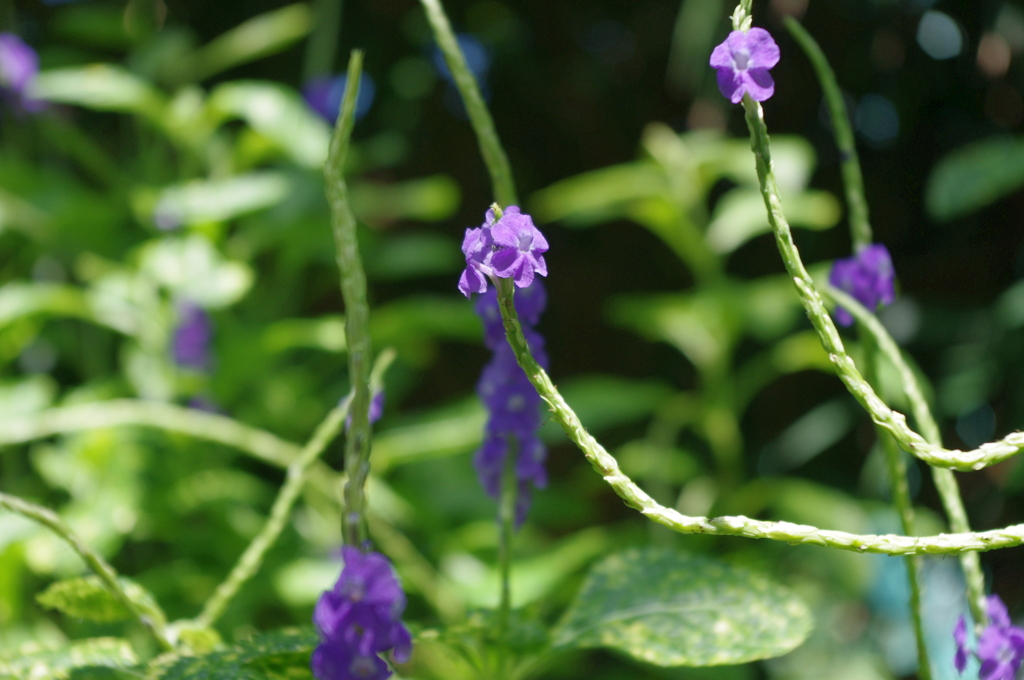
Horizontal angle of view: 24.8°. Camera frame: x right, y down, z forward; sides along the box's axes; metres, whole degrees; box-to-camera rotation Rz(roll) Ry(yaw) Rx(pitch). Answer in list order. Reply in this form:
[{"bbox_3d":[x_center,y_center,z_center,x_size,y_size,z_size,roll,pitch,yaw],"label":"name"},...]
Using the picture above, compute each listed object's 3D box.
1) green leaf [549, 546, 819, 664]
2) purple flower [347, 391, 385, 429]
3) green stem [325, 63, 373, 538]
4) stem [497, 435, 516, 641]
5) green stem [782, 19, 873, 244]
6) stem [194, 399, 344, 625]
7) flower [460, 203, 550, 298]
[{"bbox_3d":[0.039,0.061,0.530,0.060,0.010,0.038,-4,41,-6],"label":"green leaf"},{"bbox_3d":[-0.033,0.016,0.530,0.009,0.009,0.009,-1,12,-6],"label":"purple flower"},{"bbox_3d":[-0.029,-0.007,0.417,0.009,0.089,0.009,0,3,0],"label":"green stem"},{"bbox_3d":[-0.001,0.045,0.530,0.004,0.047,0.004,0,0,0],"label":"stem"},{"bbox_3d":[0.073,-0.047,0.517,0.009,0.054,0.007,-19,5,0],"label":"green stem"},{"bbox_3d":[-0.055,0.040,0.532,0.006,0.061,0.006,33,-5,0],"label":"stem"},{"bbox_3d":[-0.002,-0.017,0.450,0.018,0.018,0.016,-2,12,-11],"label":"flower"}]

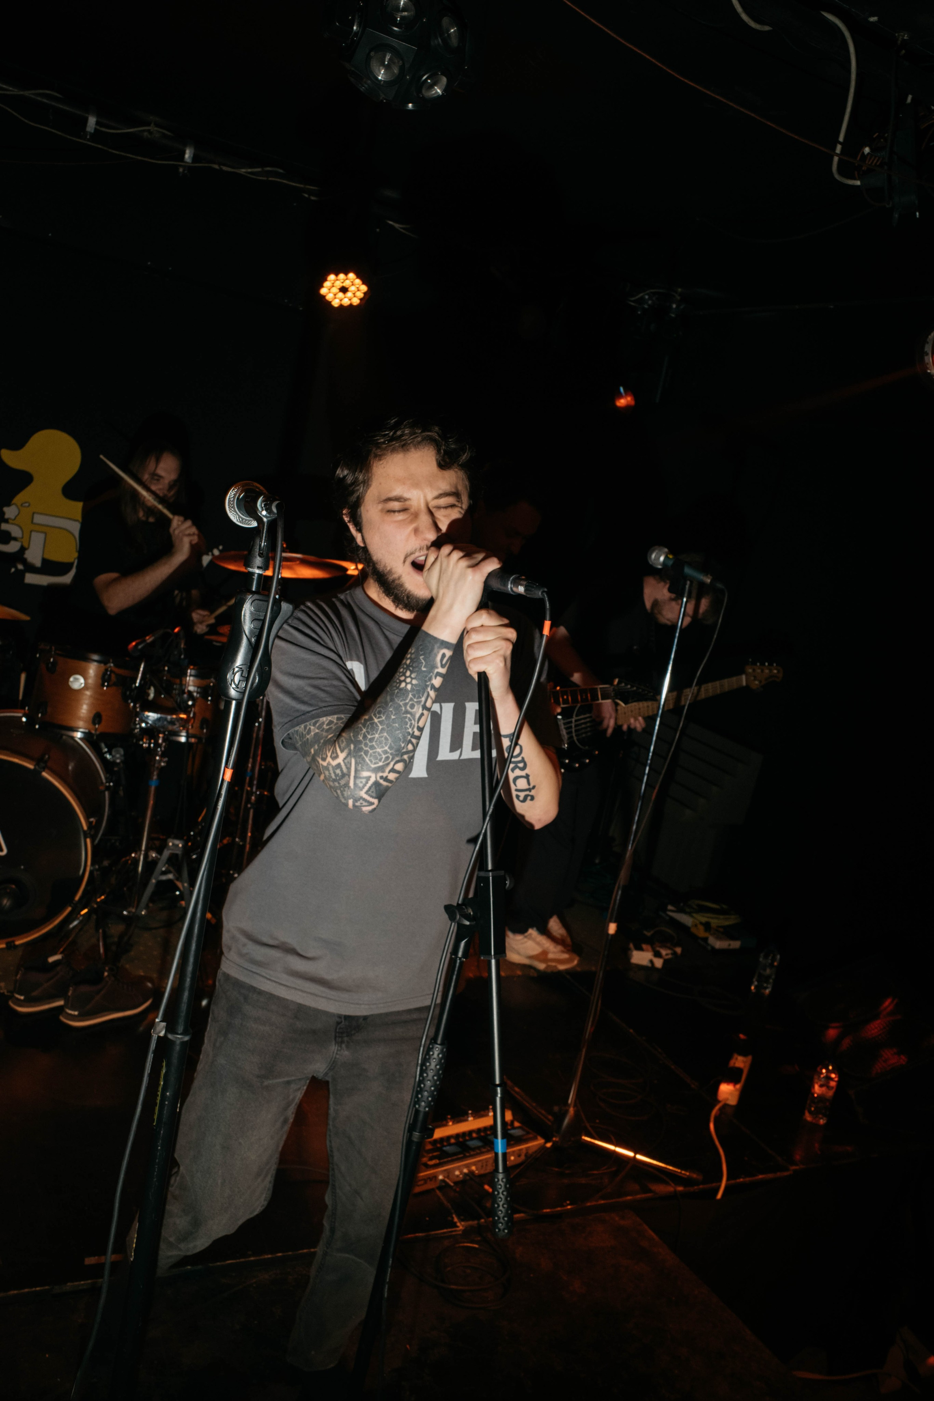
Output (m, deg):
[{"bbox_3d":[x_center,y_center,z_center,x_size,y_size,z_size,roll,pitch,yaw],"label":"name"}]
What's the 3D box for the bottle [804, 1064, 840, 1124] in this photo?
[{"bbox_3d":[1.046,1.146,3.193,0.066,0.190,0.066,10,9,0],"label":"bottle"}]

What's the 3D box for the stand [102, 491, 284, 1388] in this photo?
[{"bbox_3d":[-0.336,0.568,1.209,0.420,1.560,0.420,10,9,0],"label":"stand"}]

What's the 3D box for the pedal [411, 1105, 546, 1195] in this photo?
[{"bbox_3d":[-0.015,1.098,2.723,0.400,0.066,0.200,3,12,-37],"label":"pedal"}]

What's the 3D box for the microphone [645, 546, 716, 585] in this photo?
[{"bbox_3d":[0.500,-0.313,2.550,0.163,0.052,0.052,25,0,0],"label":"microphone"}]

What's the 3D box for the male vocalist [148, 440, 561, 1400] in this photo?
[{"bbox_3d":[-0.229,0.450,1.683,0.560,1.700,0.620,8,10,-11],"label":"male vocalist"}]

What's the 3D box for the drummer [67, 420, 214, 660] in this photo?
[{"bbox_3d":[-1.185,-0.193,3.806,0.660,1.420,0.780,7,10,-20],"label":"drummer"}]

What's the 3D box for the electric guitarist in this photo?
[{"bbox_3d":[0.461,0.262,3.801,0.620,1.500,0.560,16,11,30],"label":"electric guitarist"}]

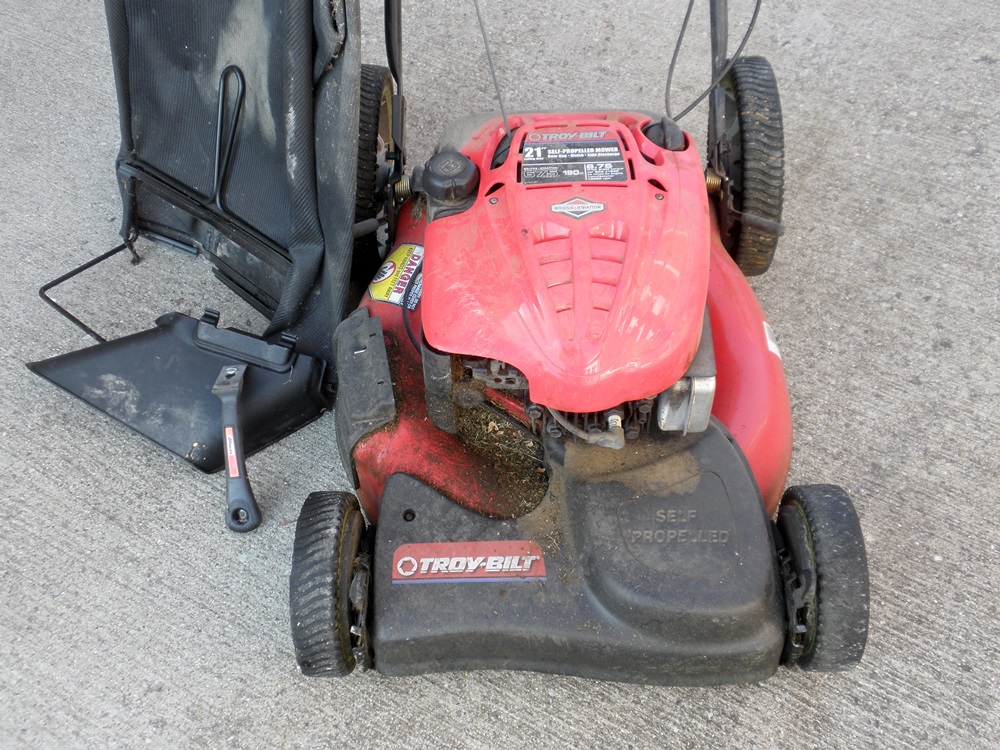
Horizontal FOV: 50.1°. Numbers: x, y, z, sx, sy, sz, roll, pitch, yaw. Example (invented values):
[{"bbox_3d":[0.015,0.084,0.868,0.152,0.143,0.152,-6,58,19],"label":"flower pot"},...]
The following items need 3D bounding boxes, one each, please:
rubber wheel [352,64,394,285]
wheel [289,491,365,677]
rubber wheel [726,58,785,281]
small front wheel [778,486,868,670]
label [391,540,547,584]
[{"bbox_3d":[-0.187,-0.285,1.519,0.056,0.302,0.302,0,54,-1],"label":"rubber wheel"},{"bbox_3d":[-0.192,0.233,1.200,0.054,0.203,0.203,0,54,-1],"label":"wheel"},{"bbox_3d":[0.342,-0.292,1.513,0.056,0.302,0.302,-2,54,2],"label":"rubber wheel"},{"bbox_3d":[0.356,0.226,1.194,0.054,0.203,0.203,-2,54,2],"label":"small front wheel"},{"bbox_3d":[-0.032,0.198,1.128,0.161,0.002,0.043,-1,76,1],"label":"label"}]

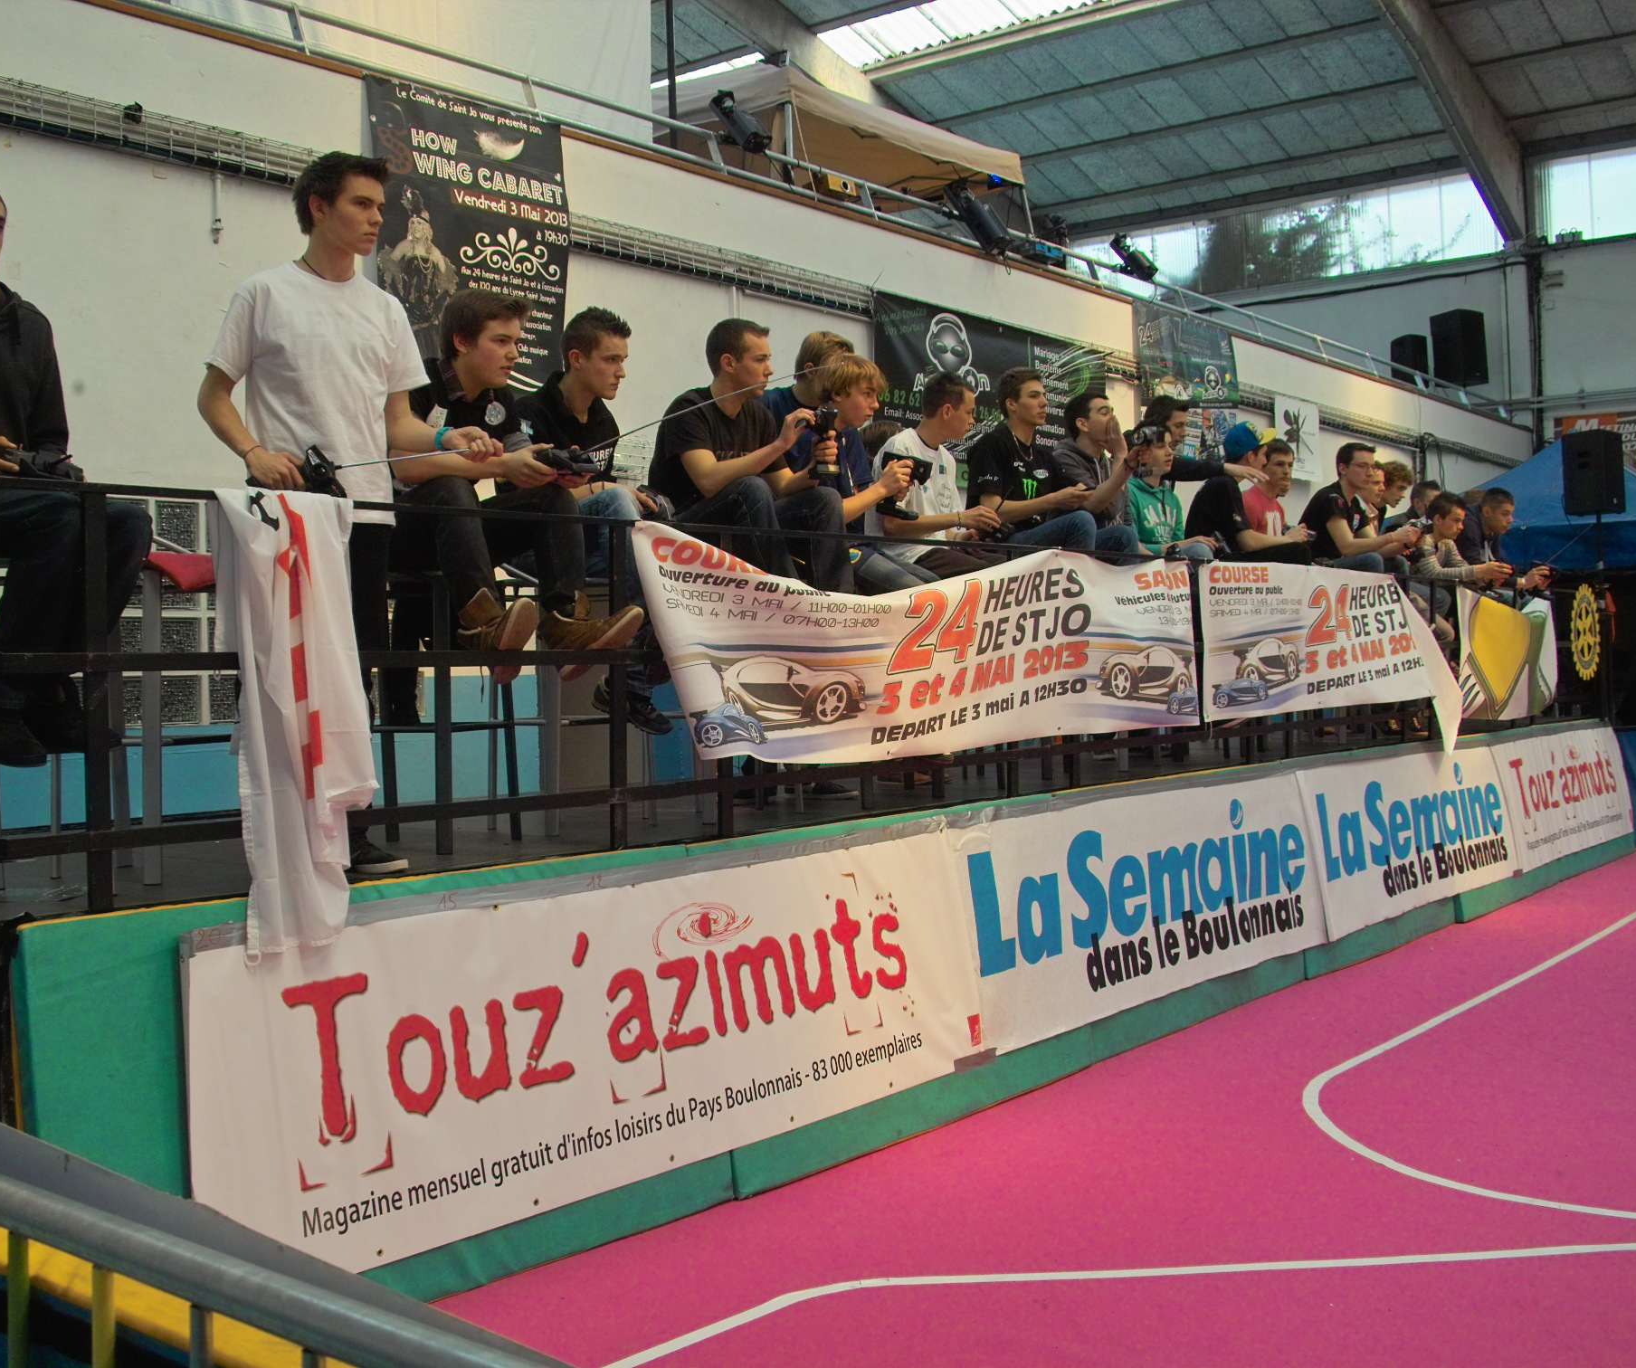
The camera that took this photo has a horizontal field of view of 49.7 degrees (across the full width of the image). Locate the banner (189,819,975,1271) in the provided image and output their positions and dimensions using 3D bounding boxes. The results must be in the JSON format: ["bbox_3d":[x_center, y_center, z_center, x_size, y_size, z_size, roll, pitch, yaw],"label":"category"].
[{"bbox_3d":[-0.413,0.917,4.885,0.040,0.820,2.940,-11,-6,39],"label":"banner"}]

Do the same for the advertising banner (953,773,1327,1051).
[{"bbox_3d":[1.429,0.860,7.226,0.050,0.800,2.950,-11,-5,38],"label":"advertising banner"}]

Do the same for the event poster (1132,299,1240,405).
[{"bbox_3d":[2.472,-2.110,11.694,0.040,0.640,1.480,0,1,39],"label":"event poster"}]

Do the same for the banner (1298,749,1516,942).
[{"bbox_3d":[3.221,0.778,9.430,0.040,0.820,2.980,-11,-6,39],"label":"banner"}]

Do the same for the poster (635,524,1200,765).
[{"bbox_3d":[0.576,-0.120,6.309,0.150,0.760,3.470,0,1,39],"label":"poster"}]

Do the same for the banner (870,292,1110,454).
[{"bbox_3d":[1.058,-1.626,10.208,0.050,0.920,2.450,0,1,39],"label":"banner"}]

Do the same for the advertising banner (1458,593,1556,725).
[{"bbox_3d":[4.332,-0.197,11.023,0.080,0.780,2.050,0,1,39],"label":"advertising banner"}]

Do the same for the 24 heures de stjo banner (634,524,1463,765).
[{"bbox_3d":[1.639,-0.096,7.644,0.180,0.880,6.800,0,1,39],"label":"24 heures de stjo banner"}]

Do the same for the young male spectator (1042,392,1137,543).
[{"bbox_3d":[1.226,-0.662,7.824,0.500,1.280,0.680,-2,1,-43],"label":"young male spectator"}]

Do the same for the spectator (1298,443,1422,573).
[{"bbox_3d":[3.156,-0.671,10.268,0.770,1.400,0.500,0,1,31],"label":"spectator"}]

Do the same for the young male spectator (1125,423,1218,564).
[{"bbox_3d":[1.658,-0.560,8.388,0.480,1.330,0.680,-2,1,-43],"label":"young male spectator"}]

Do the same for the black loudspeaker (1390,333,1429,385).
[{"bbox_3d":[5.598,-3.043,16.720,0.310,0.520,0.310,-2,1,-43],"label":"black loudspeaker"}]

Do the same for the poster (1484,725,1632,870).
[{"bbox_3d":[4.952,0.731,11.649,0.050,0.800,2.700,-11,-5,38],"label":"poster"}]

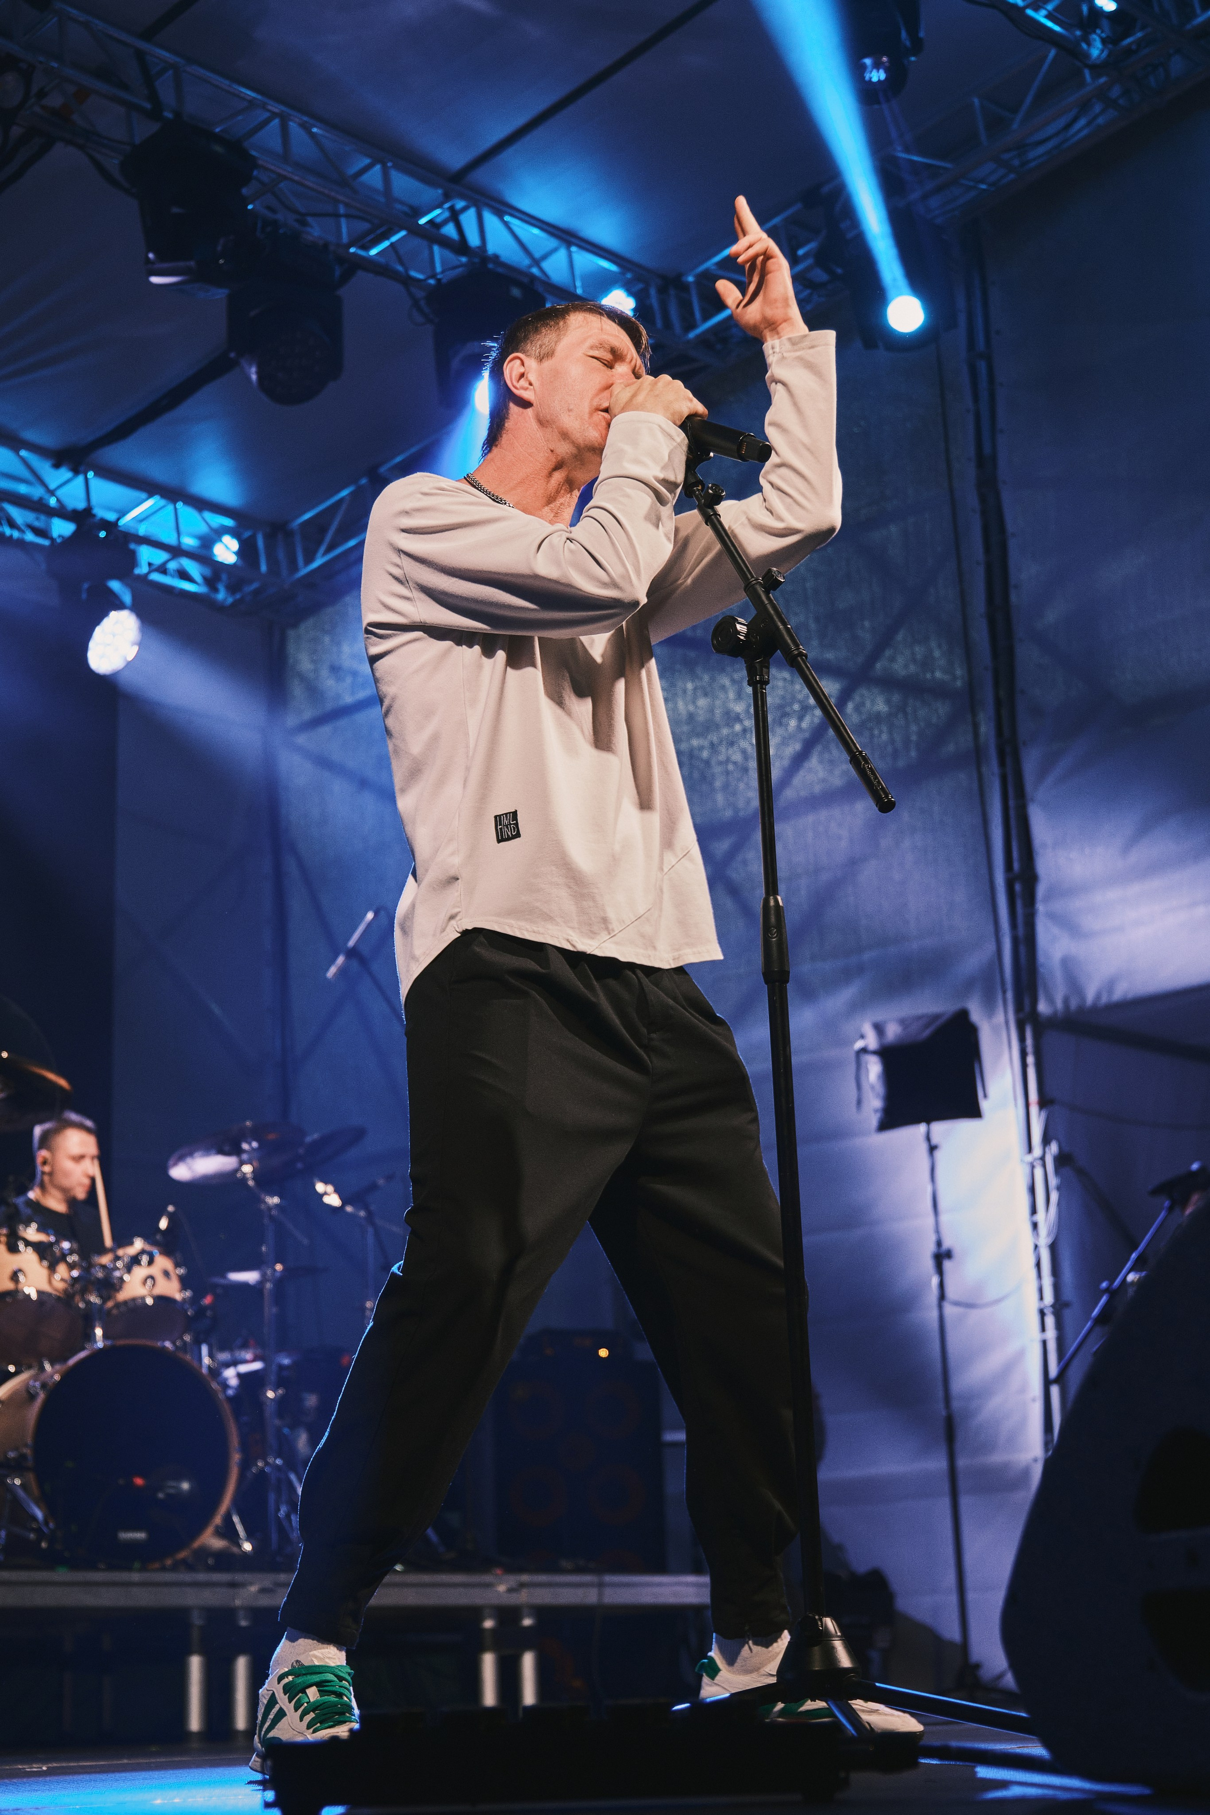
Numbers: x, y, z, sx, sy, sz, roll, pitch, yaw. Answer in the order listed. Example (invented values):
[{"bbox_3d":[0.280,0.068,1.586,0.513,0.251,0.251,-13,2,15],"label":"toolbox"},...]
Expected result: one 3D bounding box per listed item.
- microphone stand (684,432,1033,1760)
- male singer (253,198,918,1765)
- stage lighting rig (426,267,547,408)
[{"bbox_3d":[0.214,0.133,2.553,0.520,1.450,0.540,10,-20,-32],"label":"microphone stand"},{"bbox_3d":[-0.001,-0.032,2.814,0.740,1.920,0.520,13,-22,-39],"label":"male singer"},{"bbox_3d":[-0.403,-1.902,8.124,0.380,0.440,0.290,-5,-17,11],"label":"stage lighting rig"}]

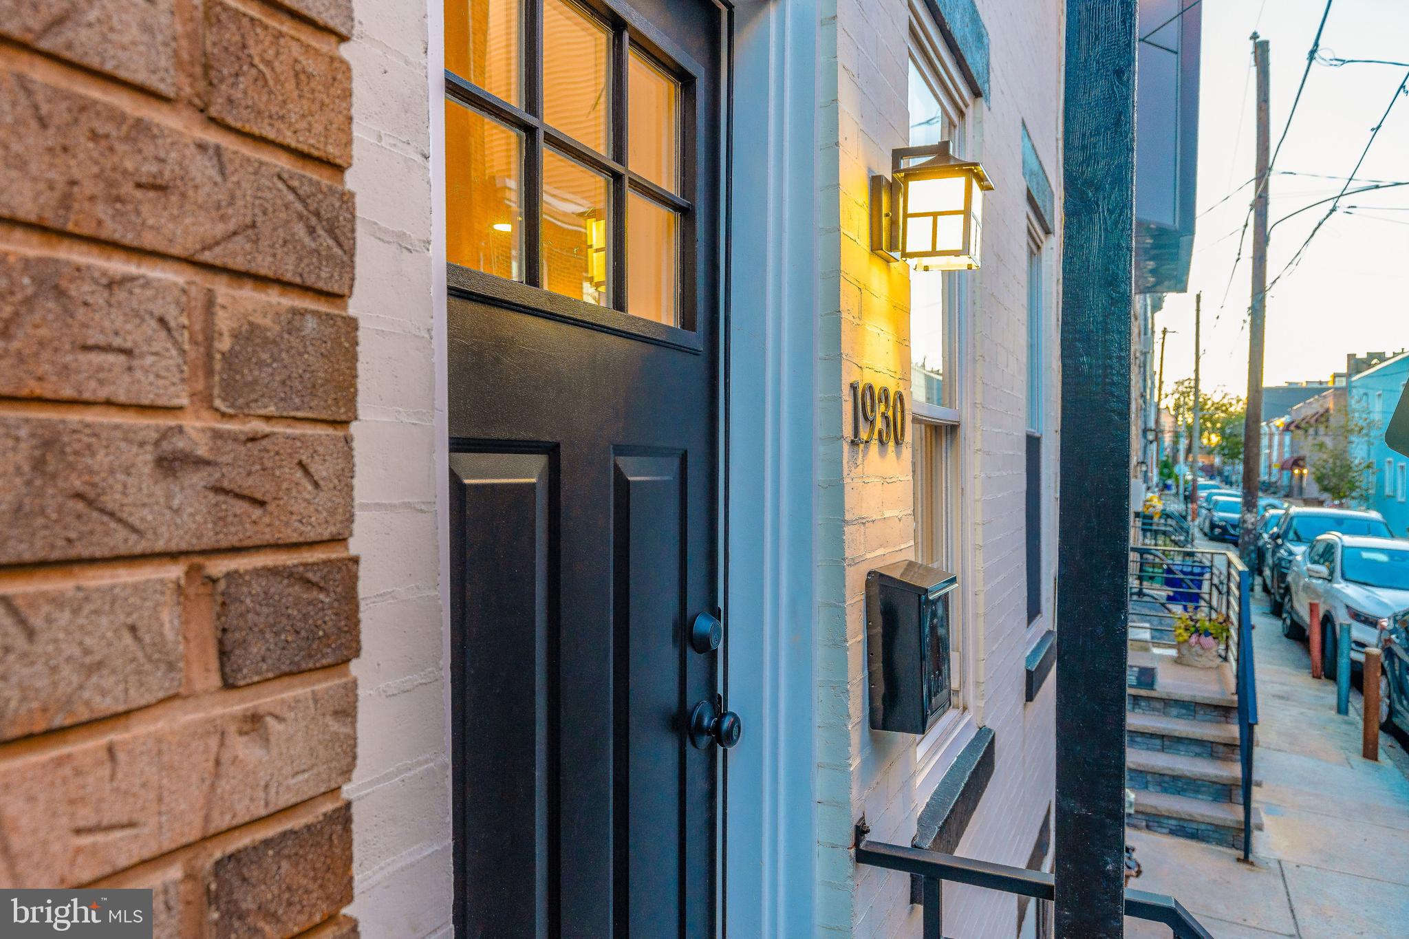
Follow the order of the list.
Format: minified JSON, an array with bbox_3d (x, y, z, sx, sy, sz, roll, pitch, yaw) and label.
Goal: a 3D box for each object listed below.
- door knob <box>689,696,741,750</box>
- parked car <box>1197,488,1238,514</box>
[{"bbox_3d":[0.021,0.385,1.416,0.062,0.074,0.074,0,0,26],"label":"door knob"},{"bbox_3d":[20.368,1.584,36.681,1.820,1.520,4.600,0,0,26],"label":"parked car"}]

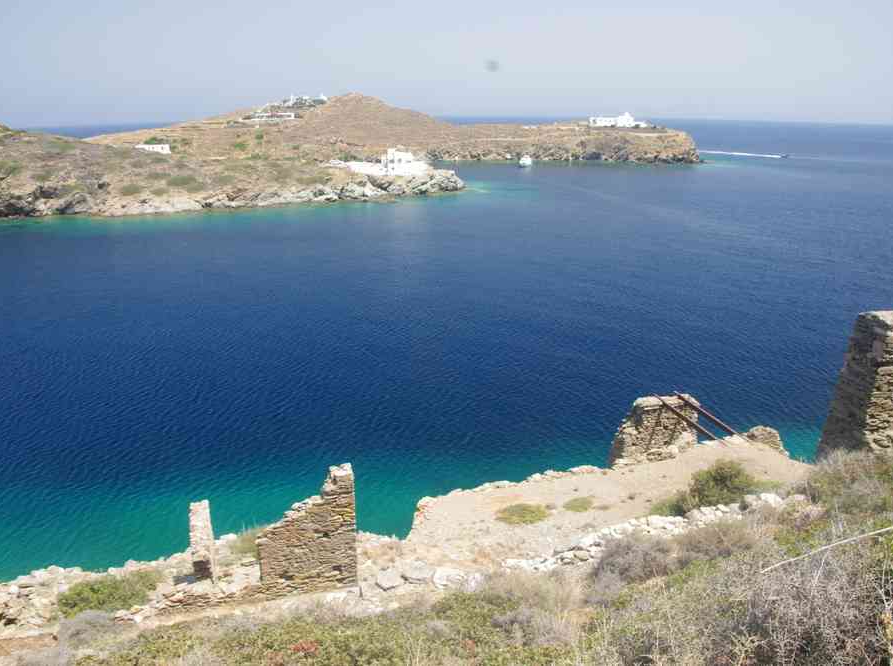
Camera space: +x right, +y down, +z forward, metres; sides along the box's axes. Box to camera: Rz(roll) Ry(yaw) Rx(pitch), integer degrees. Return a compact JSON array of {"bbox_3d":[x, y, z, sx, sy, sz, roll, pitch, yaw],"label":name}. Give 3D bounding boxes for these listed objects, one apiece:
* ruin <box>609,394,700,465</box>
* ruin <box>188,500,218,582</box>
[{"bbox_3d":[9.028,4.220,32.675,3.200,2.400,1.700,-4,17,-11],"label":"ruin"},{"bbox_3d":[-8.072,6.905,24.812,0.680,2.600,0.650,-3,16,-11],"label":"ruin"}]

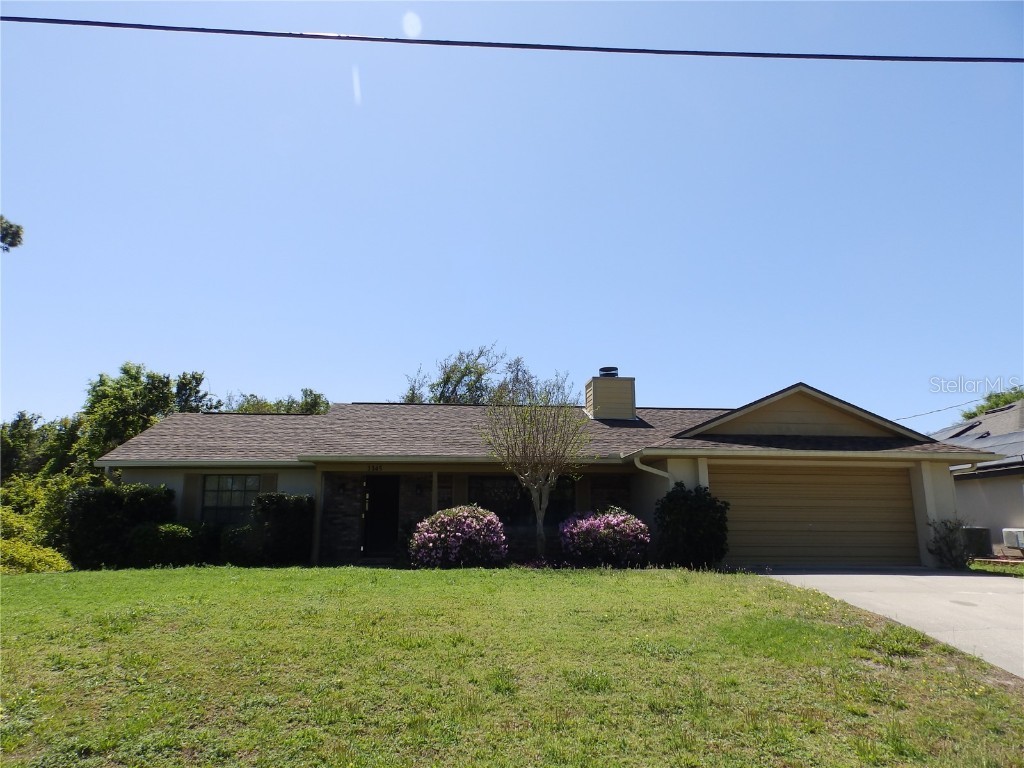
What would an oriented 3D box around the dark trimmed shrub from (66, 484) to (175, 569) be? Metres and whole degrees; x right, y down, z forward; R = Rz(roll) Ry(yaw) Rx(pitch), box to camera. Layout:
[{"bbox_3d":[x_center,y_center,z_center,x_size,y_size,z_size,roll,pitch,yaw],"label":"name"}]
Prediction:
[{"bbox_3d":[-8.541,3.121,14.220,2.150,1.800,1.600,1,-12,-5],"label":"dark trimmed shrub"}]

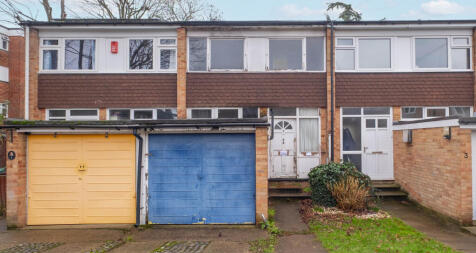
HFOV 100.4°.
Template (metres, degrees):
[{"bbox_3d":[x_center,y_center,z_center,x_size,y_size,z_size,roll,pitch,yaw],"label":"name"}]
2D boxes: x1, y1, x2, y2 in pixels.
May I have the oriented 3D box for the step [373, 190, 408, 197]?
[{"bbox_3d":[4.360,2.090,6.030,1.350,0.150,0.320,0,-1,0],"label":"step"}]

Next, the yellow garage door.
[{"bbox_3d":[-3.505,1.205,4.505,2.434,2.036,0.070,0,-1,0],"label":"yellow garage door"}]

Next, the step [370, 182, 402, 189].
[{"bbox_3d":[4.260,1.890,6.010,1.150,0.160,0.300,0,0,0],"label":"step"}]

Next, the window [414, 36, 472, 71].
[{"bbox_3d":[6.621,-2.338,6.445,1.895,1.113,0.090,0,-1,0],"label":"window"}]

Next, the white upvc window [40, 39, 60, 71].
[{"bbox_3d":[-6.035,-2.316,6.445,0.678,1.068,0.090,0,-1,0],"label":"white upvc window"}]

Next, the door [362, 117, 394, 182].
[{"bbox_3d":[4.357,0.690,6.190,0.955,1.982,0.080,0,0,0],"label":"door"}]

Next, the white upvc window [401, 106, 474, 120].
[{"bbox_3d":[6.183,-0.397,6.195,2.255,0.447,0.090,0,0,0],"label":"white upvc window"}]

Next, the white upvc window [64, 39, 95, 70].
[{"bbox_3d":[-5.075,-2.316,6.445,1.113,1.068,0.090,0,-1,0],"label":"white upvc window"}]

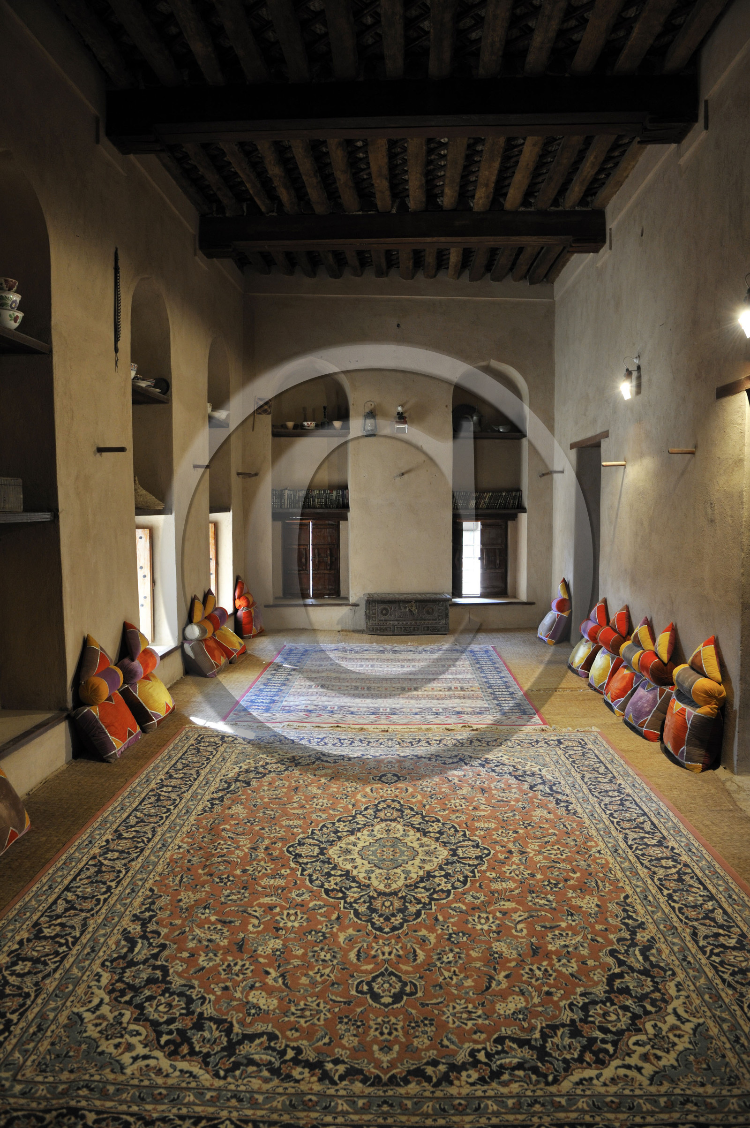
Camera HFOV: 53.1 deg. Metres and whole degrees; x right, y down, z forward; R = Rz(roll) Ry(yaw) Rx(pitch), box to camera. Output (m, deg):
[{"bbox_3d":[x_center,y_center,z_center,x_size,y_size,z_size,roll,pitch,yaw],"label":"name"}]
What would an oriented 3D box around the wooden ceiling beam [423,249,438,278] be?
[{"bbox_3d":[0.637,-3.594,8.569,0.150,0.155,1.737,0,4,3],"label":"wooden ceiling beam"}]

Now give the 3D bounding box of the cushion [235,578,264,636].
[{"bbox_3d":[-1.511,0.491,9.088,0.291,0.742,0.528,0,4,2],"label":"cushion"}]

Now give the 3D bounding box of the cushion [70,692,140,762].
[{"bbox_3d":[-1.548,0.929,4.421,0.121,0.348,0.389,-33,2,3],"label":"cushion"}]

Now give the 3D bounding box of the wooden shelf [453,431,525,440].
[{"bbox_3d":[1.382,-1.582,9.310,0.918,0.054,0.360,0,4,-4],"label":"wooden shelf"}]

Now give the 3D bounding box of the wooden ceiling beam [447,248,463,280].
[{"bbox_3d":[0.844,-3.257,7.756,0.121,0.135,1.803,0,4,4],"label":"wooden ceiling beam"}]

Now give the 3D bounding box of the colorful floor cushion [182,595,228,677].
[{"bbox_3d":[-1.575,0.640,7.091,0.306,0.742,0.566,0,4,2],"label":"colorful floor cushion"}]

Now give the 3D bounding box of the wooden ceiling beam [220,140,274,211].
[{"bbox_3d":[-1.003,-3.104,5.830,0.121,0.135,1.988,0,4,4],"label":"wooden ceiling beam"}]

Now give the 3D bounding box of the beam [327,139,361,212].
[{"bbox_3d":[-0.270,-3.430,6.403,0.150,0.155,1.939,0,4,3],"label":"beam"}]

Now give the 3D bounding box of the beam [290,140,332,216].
[{"bbox_3d":[-0.554,-3.428,6.410,0.150,0.155,1.939,0,4,3],"label":"beam"}]

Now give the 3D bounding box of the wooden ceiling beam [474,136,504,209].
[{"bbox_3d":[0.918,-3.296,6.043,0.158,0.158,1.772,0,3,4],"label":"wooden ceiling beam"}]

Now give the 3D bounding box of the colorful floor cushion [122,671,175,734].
[{"bbox_3d":[-1.695,0.999,5.506,0.186,0.364,0.519,-33,3,3],"label":"colorful floor cushion"}]

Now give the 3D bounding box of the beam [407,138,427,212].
[{"bbox_3d":[0.327,-3.110,5.788,0.142,0.135,1.988,0,4,4],"label":"beam"}]

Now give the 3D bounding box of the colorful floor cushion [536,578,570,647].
[{"bbox_3d":[2.002,0.508,8.400,0.250,0.700,0.516,0,4,2],"label":"colorful floor cushion"}]

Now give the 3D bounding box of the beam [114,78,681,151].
[{"bbox_3d":[0.173,-3.116,5.242,4.014,0.310,0.310,0,4,1],"label":"beam"}]

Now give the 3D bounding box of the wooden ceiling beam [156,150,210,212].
[{"bbox_3d":[-1.541,-3.102,5.847,0.121,0.135,1.988,0,4,4],"label":"wooden ceiling beam"}]

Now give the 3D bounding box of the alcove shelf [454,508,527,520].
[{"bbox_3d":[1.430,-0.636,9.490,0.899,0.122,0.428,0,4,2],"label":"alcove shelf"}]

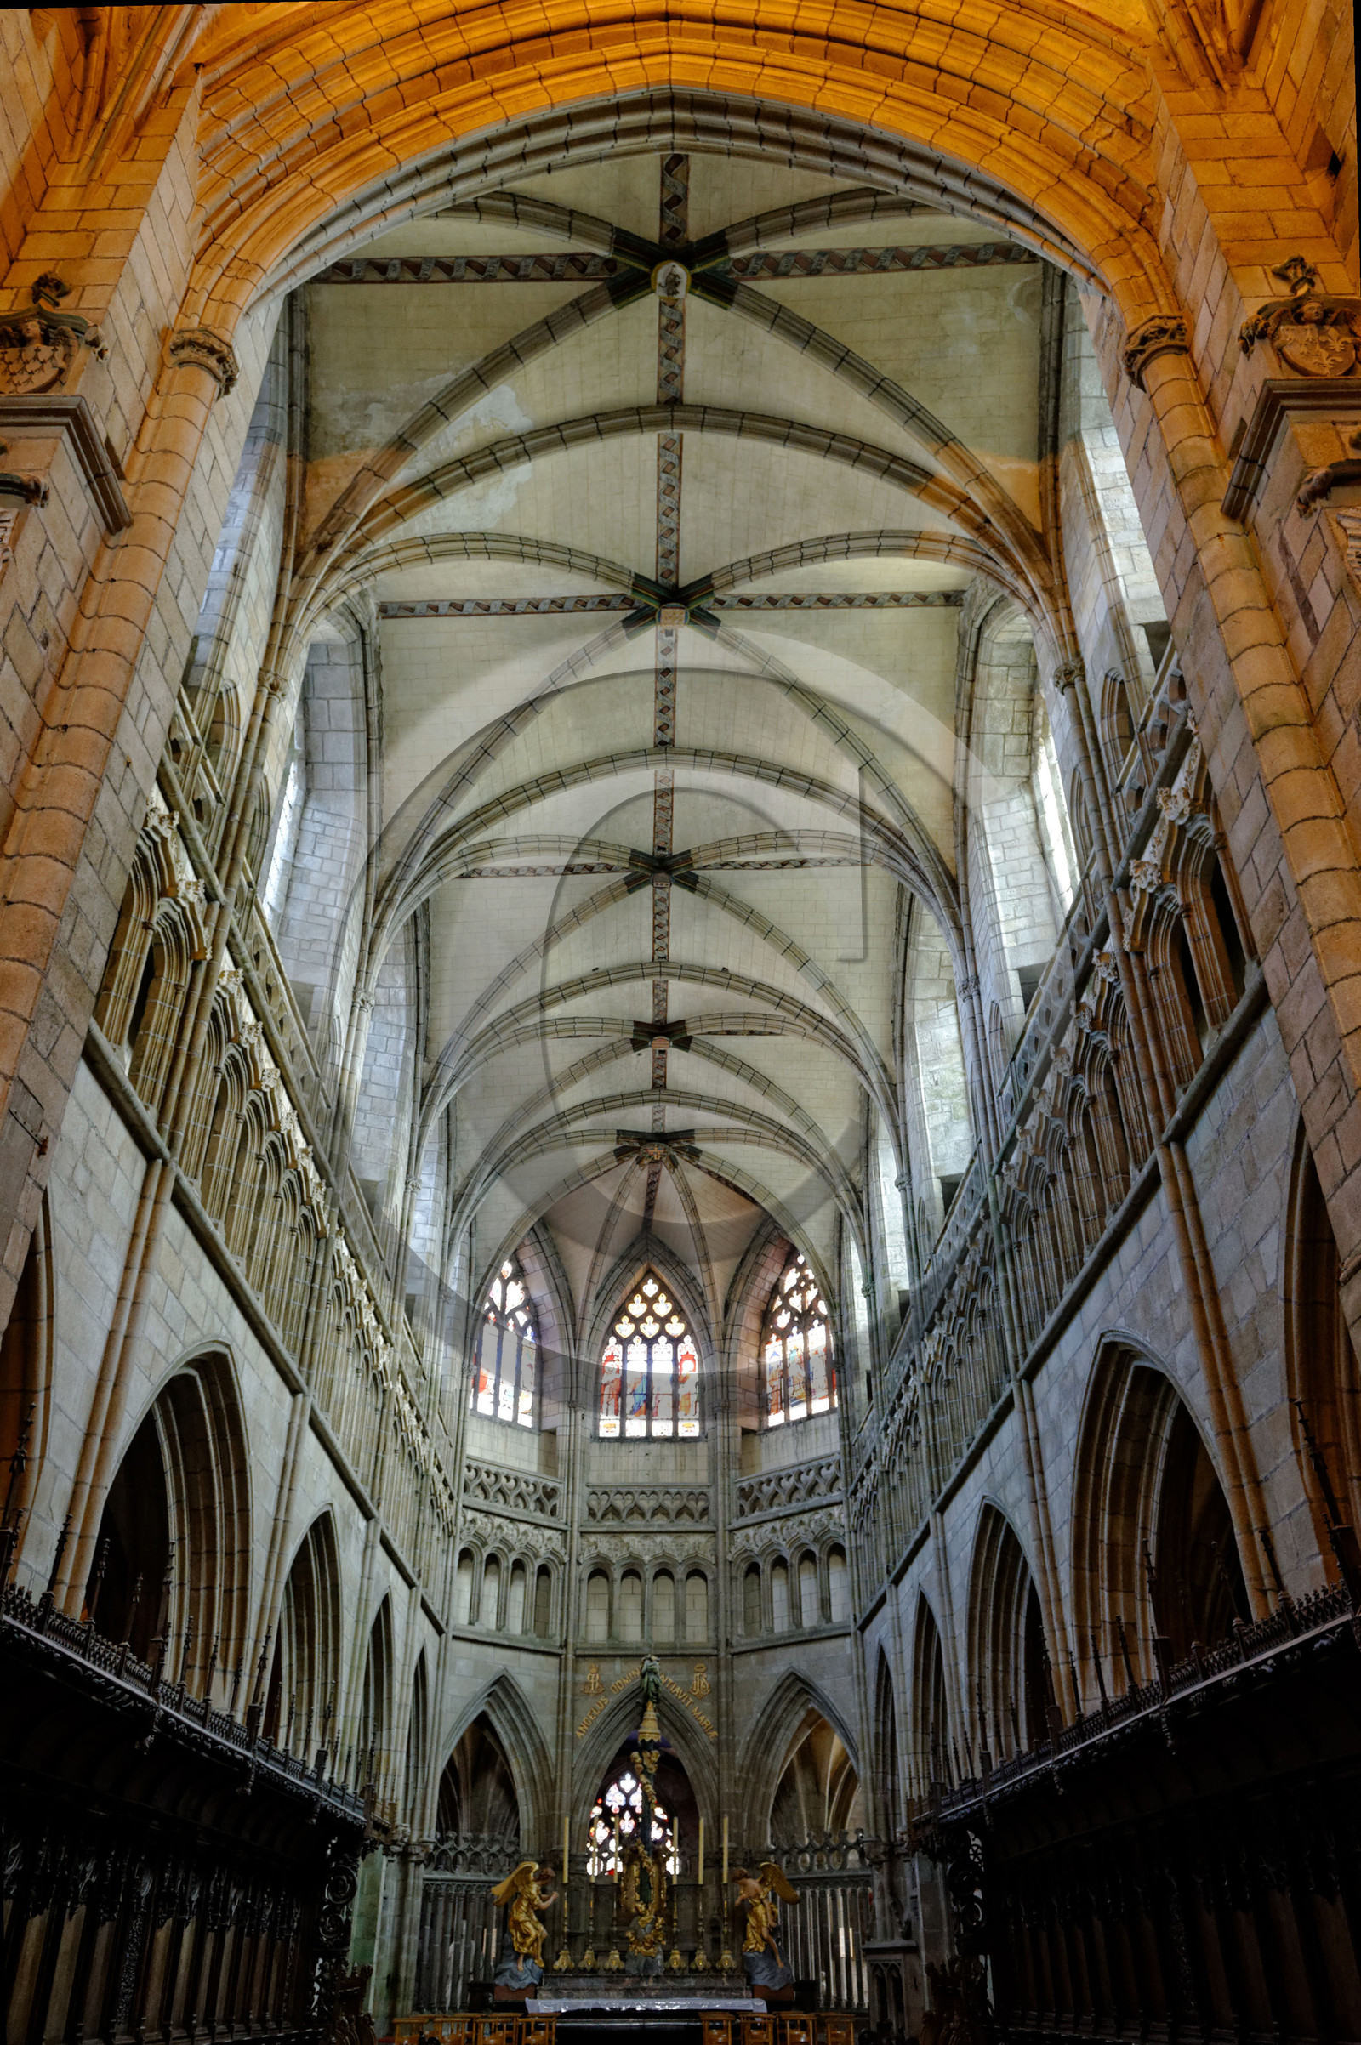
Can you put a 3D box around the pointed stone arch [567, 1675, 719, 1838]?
[{"bbox_3d":[-0.747,14.652,27.213,2.963,2.962,0.800,1,-34,-1],"label":"pointed stone arch"}]

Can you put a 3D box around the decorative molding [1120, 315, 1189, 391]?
[{"bbox_3d":[3.380,-4.686,9.695,0.400,0.340,0.480,1,-34,-1],"label":"decorative molding"}]

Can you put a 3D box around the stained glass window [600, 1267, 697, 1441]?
[{"bbox_3d":[-0.706,7.498,30.948,2.315,3.956,0.250,1,-35,-1],"label":"stained glass window"}]

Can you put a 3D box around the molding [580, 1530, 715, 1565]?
[{"bbox_3d":[-0.699,11.228,29.157,2.868,0.737,0.250,1,-34,-1],"label":"molding"}]

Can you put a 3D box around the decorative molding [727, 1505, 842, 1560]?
[{"bbox_3d":[2.181,10.624,28.277,3.074,0.664,0.250,-28,-43,35],"label":"decorative molding"}]

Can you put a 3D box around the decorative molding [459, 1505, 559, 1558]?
[{"bbox_3d":[-3.532,10.640,28.326,2.599,0.661,0.250,29,-44,-35],"label":"decorative molding"}]

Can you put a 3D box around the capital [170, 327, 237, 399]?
[{"bbox_3d":[-3.390,-4.610,9.697,0.400,0.340,0.480,1,-34,-1],"label":"capital"}]

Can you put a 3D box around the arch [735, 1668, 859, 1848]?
[{"bbox_3d":[2.419,14.092,26.165,3.013,2.978,0.800,-28,-43,35],"label":"arch"}]

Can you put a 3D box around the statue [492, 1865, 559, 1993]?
[{"bbox_3d":[-2.612,15.191,22.862,0.980,1.857,0.750,-10,-36,15],"label":"statue"}]

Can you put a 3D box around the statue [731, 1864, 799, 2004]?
[{"bbox_3d":[1.424,15.260,22.927,0.950,1.906,0.800,17,-38,-23],"label":"statue"}]

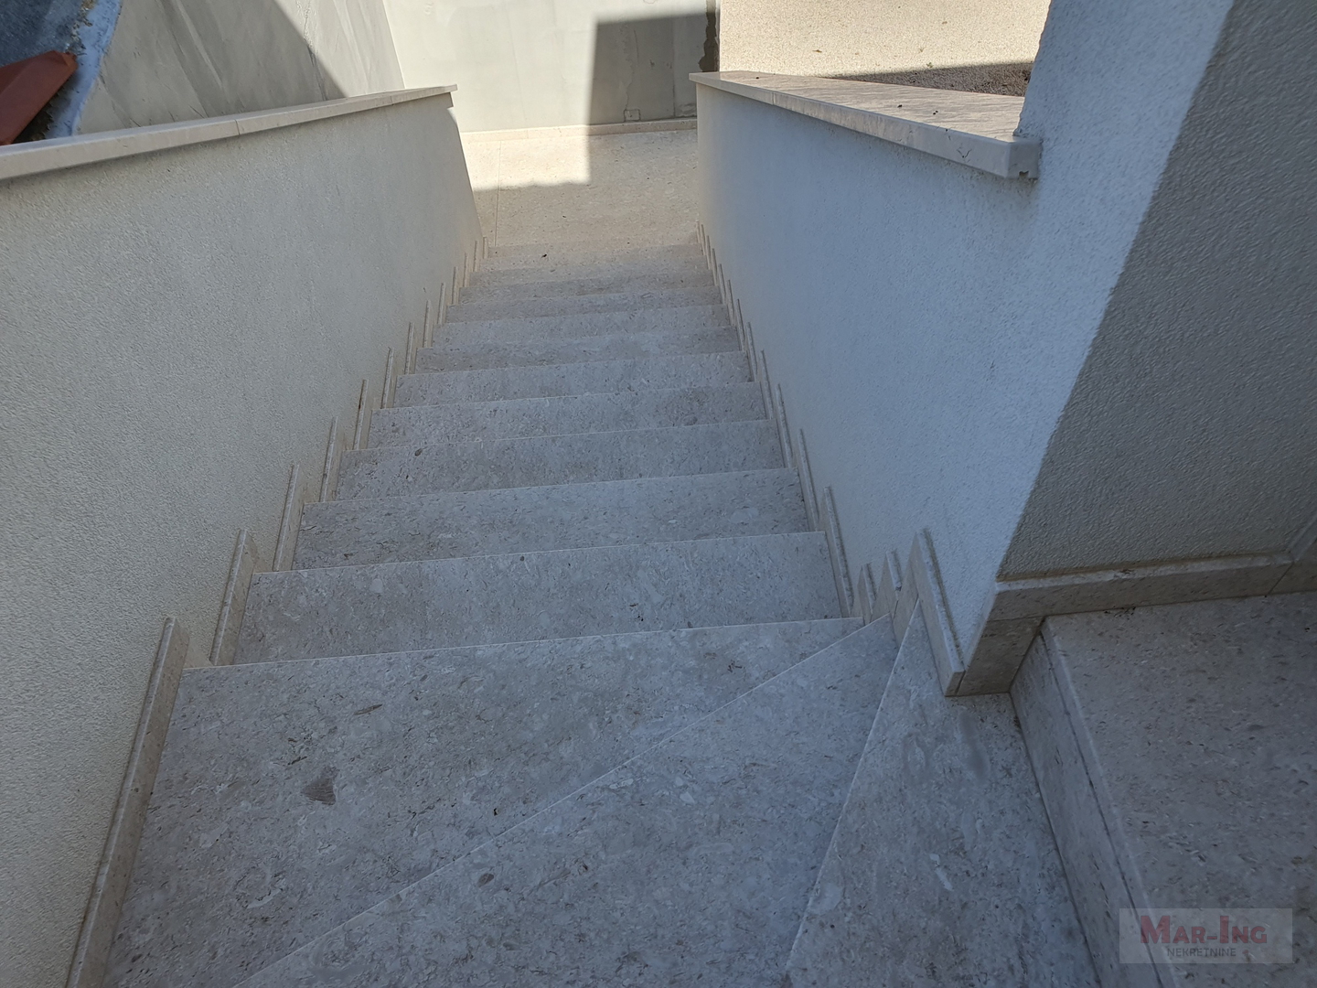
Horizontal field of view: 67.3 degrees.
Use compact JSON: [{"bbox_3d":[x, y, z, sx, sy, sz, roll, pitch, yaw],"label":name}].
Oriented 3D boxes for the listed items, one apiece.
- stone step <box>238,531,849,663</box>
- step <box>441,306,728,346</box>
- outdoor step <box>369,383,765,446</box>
[{"bbox_3d":[-0.227,0.295,1.975,1.160,0.167,0.318,-4,52,0],"label":"stone step"},{"bbox_3d":[-0.294,-0.529,3.877,1.160,0.167,0.318,-4,52,0],"label":"step"},{"bbox_3d":[-0.261,-0.117,2.926,1.160,0.167,0.318,-4,52,0],"label":"outdoor step"}]

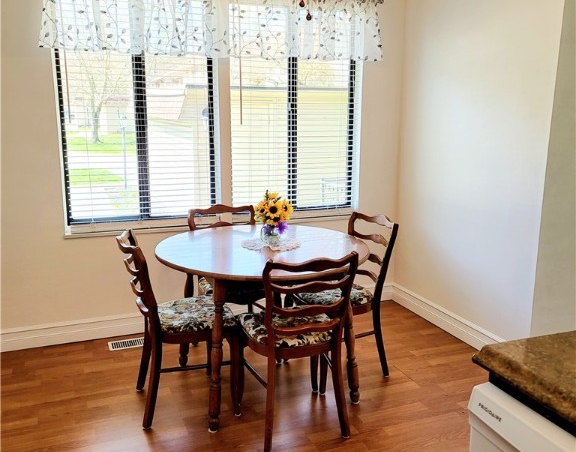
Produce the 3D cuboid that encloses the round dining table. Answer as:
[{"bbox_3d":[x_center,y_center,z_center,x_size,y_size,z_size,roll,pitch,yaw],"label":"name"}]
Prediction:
[{"bbox_3d":[-0.133,0.471,2.890,1.065,0.755,1.065,0,12,0],"label":"round dining table"}]

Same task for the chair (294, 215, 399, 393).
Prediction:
[{"bbox_3d":[0.295,0.388,3.039,0.505,0.859,0.474,-6,14,-28],"label":"chair"}]

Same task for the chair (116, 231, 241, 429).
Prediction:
[{"bbox_3d":[-0.535,0.461,2.683,0.515,0.859,0.474,-4,13,-19],"label":"chair"}]

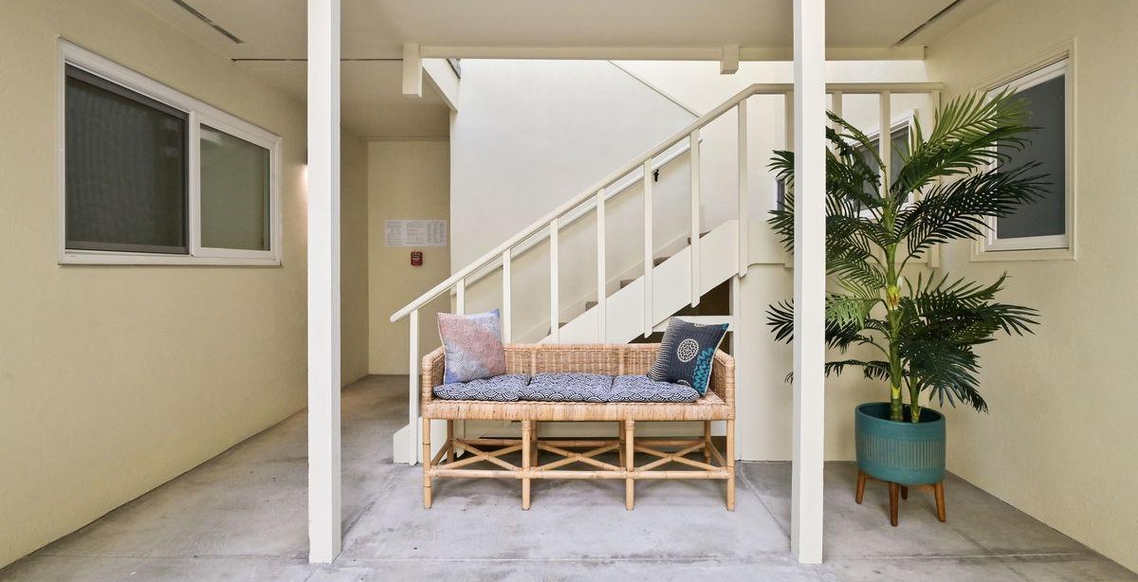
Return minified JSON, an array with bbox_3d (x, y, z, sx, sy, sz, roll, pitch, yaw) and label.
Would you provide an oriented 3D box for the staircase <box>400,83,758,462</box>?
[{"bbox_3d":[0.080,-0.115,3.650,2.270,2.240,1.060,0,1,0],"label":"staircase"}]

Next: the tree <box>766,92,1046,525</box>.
[{"bbox_3d":[1.535,0.076,2.510,1.160,1.930,1.050,0,1,0],"label":"tree"}]

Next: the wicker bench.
[{"bbox_3d":[0.047,0.671,2.810,1.510,0.735,0.510,0,1,1],"label":"wicker bench"}]

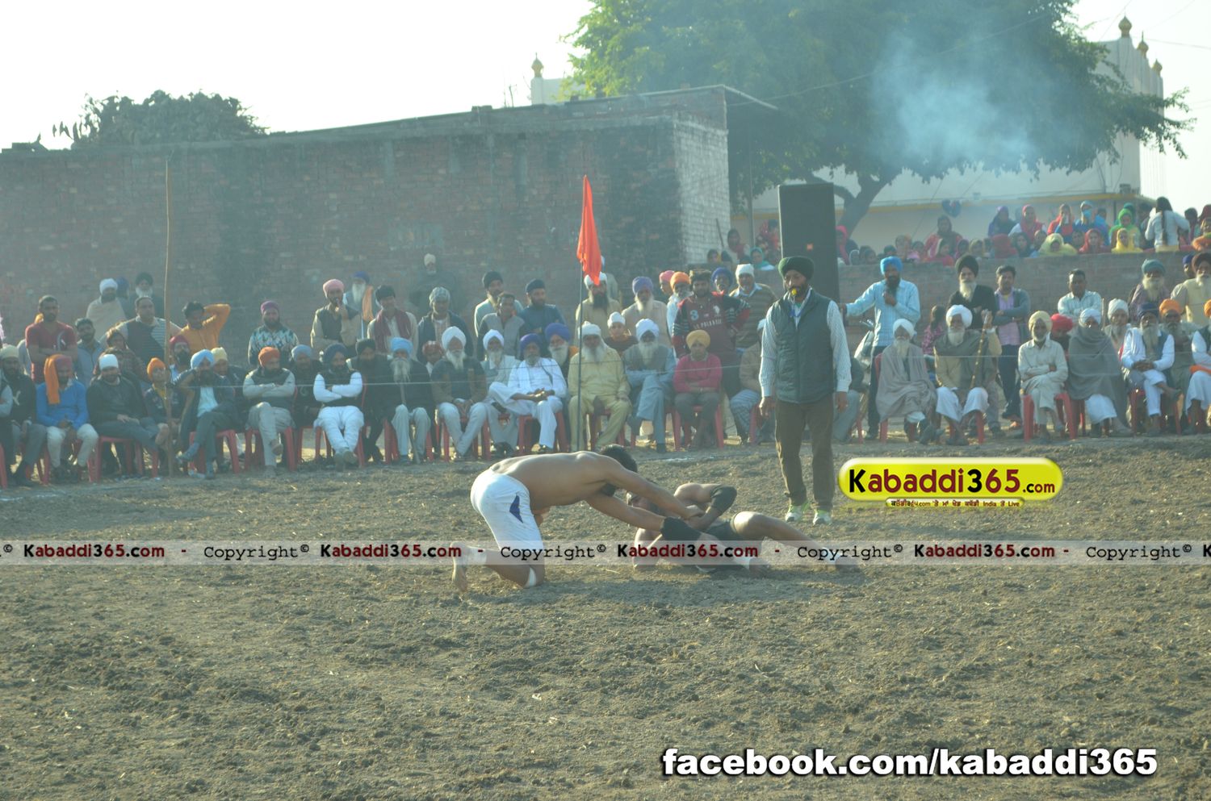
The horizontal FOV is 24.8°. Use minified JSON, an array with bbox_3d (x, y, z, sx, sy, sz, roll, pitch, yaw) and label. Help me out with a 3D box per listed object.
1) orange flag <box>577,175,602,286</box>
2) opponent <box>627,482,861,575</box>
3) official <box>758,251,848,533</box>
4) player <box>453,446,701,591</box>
[{"bbox_3d":[-0.168,-1.727,28.000,0.260,1.130,0.160,-2,2,0],"label":"orange flag"},{"bbox_3d":[0.758,0.706,15.441,1.250,0.460,0.600,-2,-8,11],"label":"opponent"},{"bbox_3d":[1.338,-0.089,18.668,0.600,1.790,0.360,-2,2,11],"label":"official"},{"bbox_3d":[-0.162,0.626,15.137,1.360,0.730,0.560,-2,2,-8],"label":"player"}]

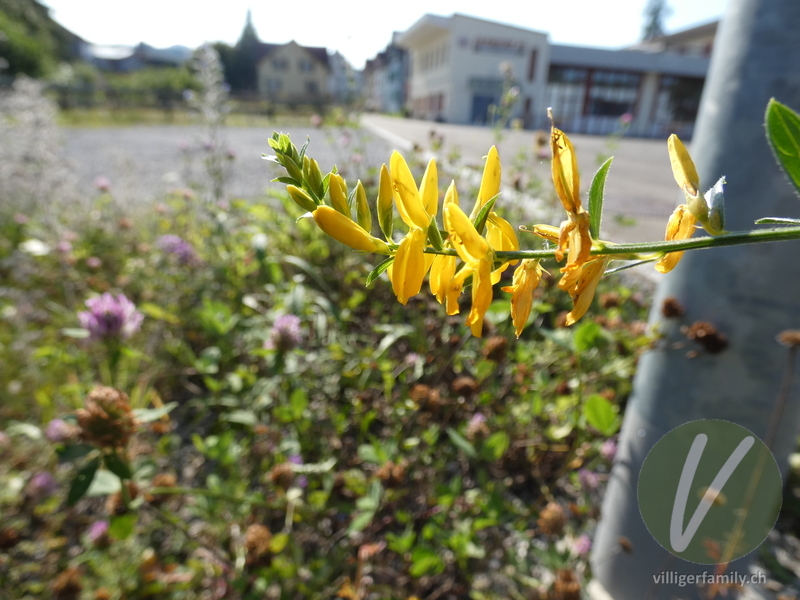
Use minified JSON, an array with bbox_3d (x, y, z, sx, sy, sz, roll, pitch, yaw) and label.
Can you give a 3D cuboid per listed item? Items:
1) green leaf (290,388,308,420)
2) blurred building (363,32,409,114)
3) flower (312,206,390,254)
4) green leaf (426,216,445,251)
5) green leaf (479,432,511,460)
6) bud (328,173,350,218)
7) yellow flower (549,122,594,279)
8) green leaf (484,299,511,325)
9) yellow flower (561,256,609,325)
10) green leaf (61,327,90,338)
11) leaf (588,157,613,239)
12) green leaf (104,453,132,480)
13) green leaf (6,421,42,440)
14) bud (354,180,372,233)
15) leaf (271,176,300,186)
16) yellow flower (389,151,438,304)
[{"bbox_3d":[-0.070,0.072,0.320,0.013,0.022,0.008,0,23,0],"label":"green leaf"},{"bbox_3d":[-1.233,-29.403,60.000,10.000,10.500,18.000,-2,23,-6],"label":"blurred building"},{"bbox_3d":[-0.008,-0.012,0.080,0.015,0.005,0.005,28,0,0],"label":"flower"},{"bbox_3d":[0.007,-0.013,0.090,0.002,0.007,0.002,-18,0,0],"label":"green leaf"},{"bbox_3d":[0.089,0.135,0.430,0.026,0.018,0.022,2,23,0],"label":"green leaf"},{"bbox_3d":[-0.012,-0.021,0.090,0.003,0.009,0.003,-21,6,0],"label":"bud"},{"bbox_3d":[0.025,-0.014,0.068,0.006,0.023,0.007,5,10,30],"label":"yellow flower"},{"bbox_3d":[0.084,0.010,0.400,0.022,0.019,0.010,0,23,0],"label":"green leaf"},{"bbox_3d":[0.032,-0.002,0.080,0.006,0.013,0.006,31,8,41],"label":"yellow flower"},{"bbox_3d":[-0.168,0.017,0.240,0.015,0.005,0.009,0,23,0],"label":"green leaf"},{"bbox_3d":[0.029,-0.015,0.067,0.004,0.012,0.003,12,9,17],"label":"leaf"},{"bbox_3d":[-0.140,0.083,0.230,0.013,0.015,0.008,0,23,0],"label":"green leaf"},{"bbox_3d":[-0.179,0.062,0.220,0.017,0.006,0.010,8,23,17],"label":"green leaf"},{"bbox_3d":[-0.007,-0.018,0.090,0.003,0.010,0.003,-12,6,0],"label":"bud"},{"bbox_3d":[-0.018,-0.019,0.073,0.005,0.002,0.002,6,22,11],"label":"leaf"},{"bbox_3d":[0.002,-0.011,0.070,0.008,0.023,0.009,4,10,27],"label":"yellow flower"}]

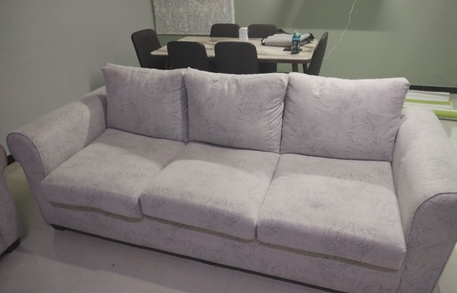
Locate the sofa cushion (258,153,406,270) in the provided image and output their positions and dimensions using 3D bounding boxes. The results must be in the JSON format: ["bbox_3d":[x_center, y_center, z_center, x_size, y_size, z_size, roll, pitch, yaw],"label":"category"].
[{"bbox_3d":[0.616,0.305,2.074,0.720,0.175,0.800,7,29,17],"label":"sofa cushion"}]

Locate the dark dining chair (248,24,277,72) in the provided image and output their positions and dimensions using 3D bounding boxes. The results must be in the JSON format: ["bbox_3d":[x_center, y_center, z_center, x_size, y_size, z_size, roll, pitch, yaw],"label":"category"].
[{"bbox_3d":[0.430,-1.164,4.734,0.460,0.900,0.550,7,29,16],"label":"dark dining chair"}]

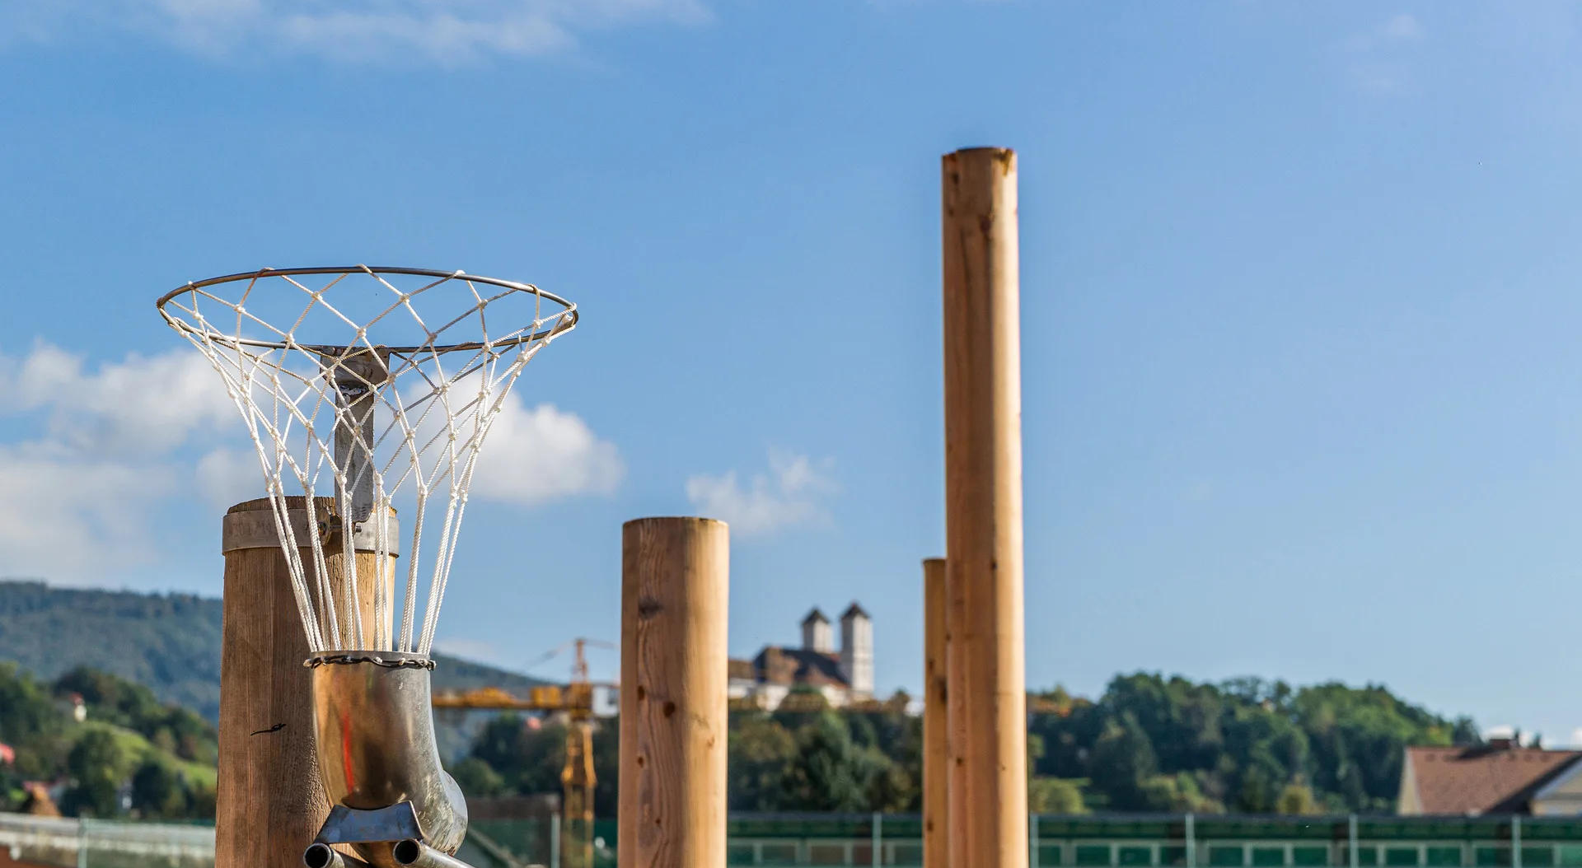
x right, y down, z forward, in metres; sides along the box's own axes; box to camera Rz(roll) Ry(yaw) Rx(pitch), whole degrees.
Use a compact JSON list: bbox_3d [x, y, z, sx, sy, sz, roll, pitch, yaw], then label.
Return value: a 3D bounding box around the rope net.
[{"bbox_3d":[-0.484,0.053,3.692,0.470,0.395,0.520,3,-10,-21],"label":"rope net"}]

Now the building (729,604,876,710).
[{"bbox_3d":[1.856,61.454,900.000,36.000,31.000,26.000,6,-11,-34],"label":"building"}]

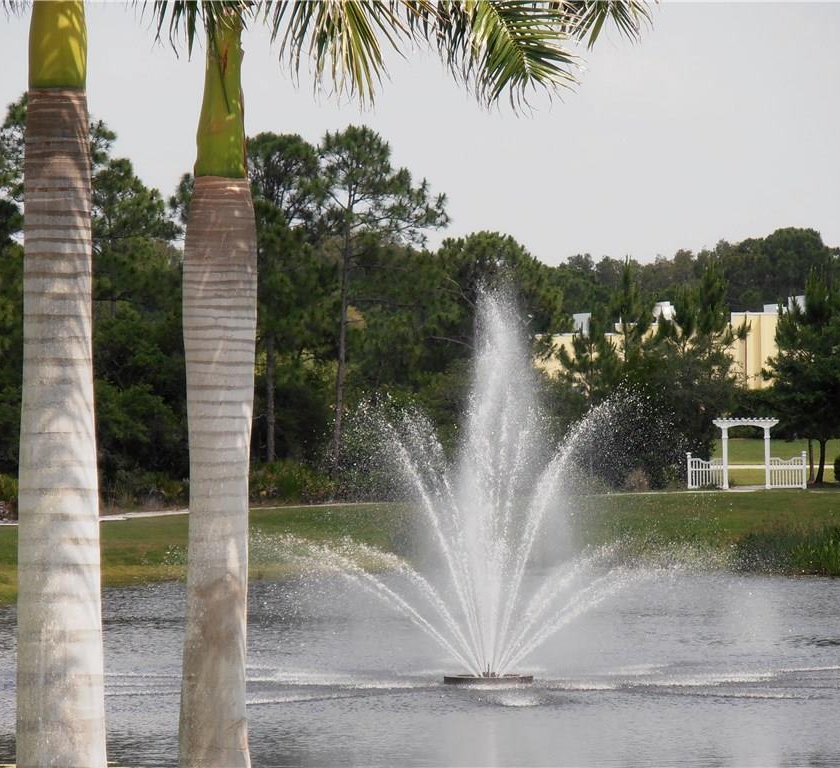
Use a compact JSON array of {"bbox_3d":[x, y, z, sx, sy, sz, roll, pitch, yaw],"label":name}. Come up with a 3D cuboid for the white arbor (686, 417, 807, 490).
[{"bbox_3d":[11.139,2.369,242.000,4.100,2.470,1.100,0,0,2],"label":"white arbor"}]

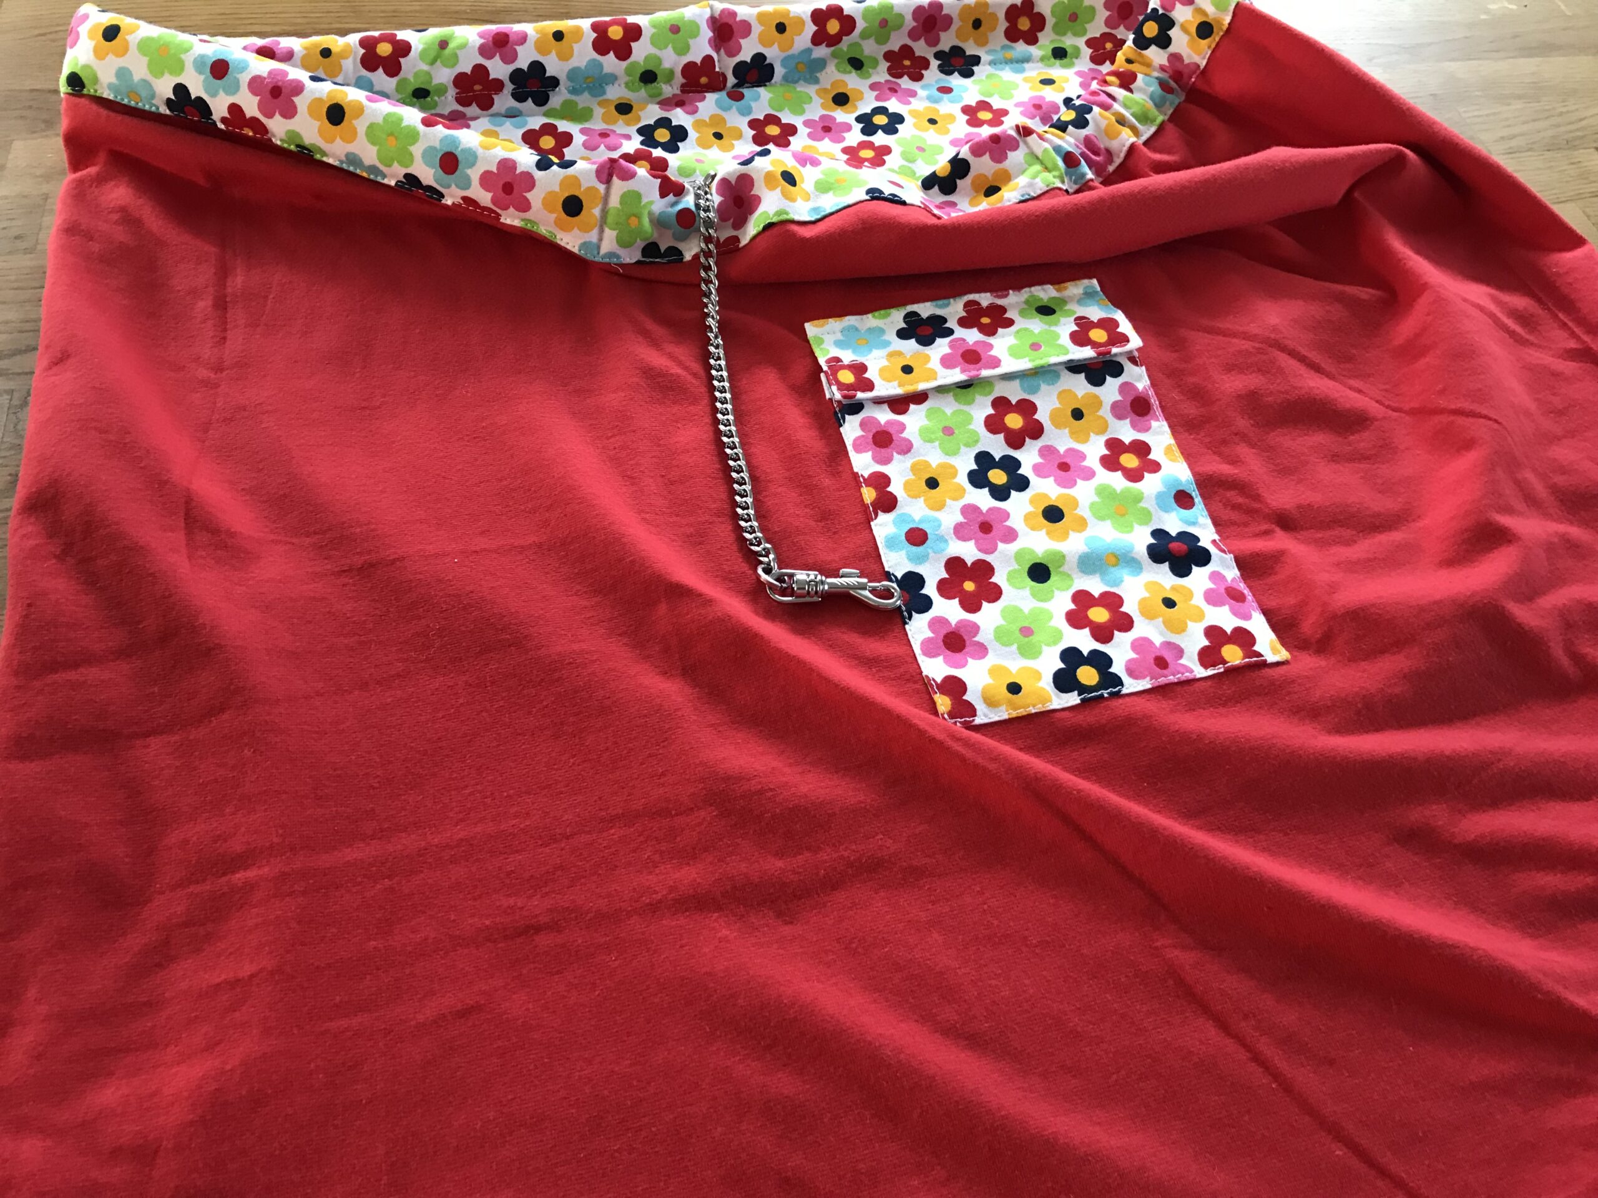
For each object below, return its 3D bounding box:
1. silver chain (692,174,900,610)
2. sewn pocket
[{"bbox_3d":[-0.006,-0.090,0.553,0.060,0.034,0.221,-8,69,-9],"label":"silver chain"},{"bbox_3d":[0.098,-0.050,0.543,0.138,0.010,0.202,-13,62,-8],"label":"sewn pocket"}]

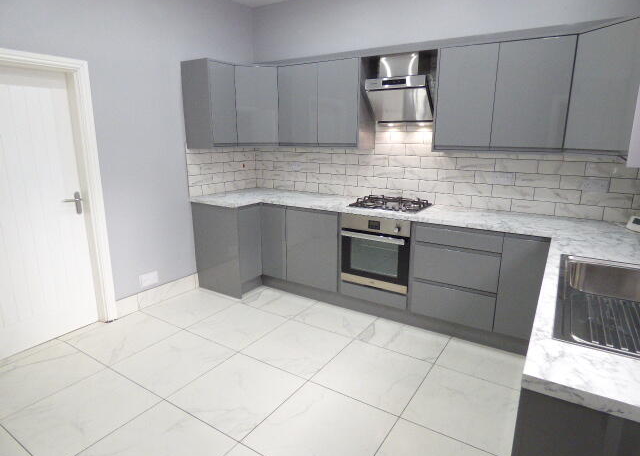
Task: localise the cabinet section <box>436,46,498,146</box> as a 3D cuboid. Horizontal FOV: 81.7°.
[{"bbox_3d":[1.129,-0.954,2.788,0.400,0.720,0.330,8,15,32],"label":"cabinet section"}]

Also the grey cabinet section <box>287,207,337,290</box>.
[{"bbox_3d":[0.079,0.137,3.545,0.552,0.725,0.581,9,15,31],"label":"grey cabinet section"}]

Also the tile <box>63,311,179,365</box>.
[{"bbox_3d":[-1.493,0.834,2.858,0.600,0.010,0.600,8,15,32],"label":"tile"}]

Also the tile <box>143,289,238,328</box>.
[{"bbox_3d":[-1.150,0.707,3.303,0.606,0.012,0.601,9,15,31],"label":"tile"}]

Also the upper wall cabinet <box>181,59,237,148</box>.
[{"bbox_3d":[-1.020,-1.129,3.457,0.335,0.745,0.320,8,15,32],"label":"upper wall cabinet"}]

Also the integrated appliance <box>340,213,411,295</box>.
[{"bbox_3d":[0.574,0.157,3.201,0.595,0.600,0.570,9,15,31],"label":"integrated appliance"}]

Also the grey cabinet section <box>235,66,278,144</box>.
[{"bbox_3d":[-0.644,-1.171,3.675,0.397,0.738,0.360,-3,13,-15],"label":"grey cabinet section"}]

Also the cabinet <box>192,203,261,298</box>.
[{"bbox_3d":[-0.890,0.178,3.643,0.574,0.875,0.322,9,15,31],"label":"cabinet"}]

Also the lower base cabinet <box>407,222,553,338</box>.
[{"bbox_3d":[1.217,0.311,2.852,0.876,0.730,0.581,9,15,31],"label":"lower base cabinet"}]

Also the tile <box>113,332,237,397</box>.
[{"bbox_3d":[-0.989,0.906,2.541,0.600,0.010,0.600,8,15,32],"label":"tile"}]

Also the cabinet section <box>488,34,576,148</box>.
[{"bbox_3d":[1.486,-0.910,2.586,0.442,0.703,0.335,9,15,31],"label":"cabinet section"}]

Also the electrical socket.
[{"bbox_3d":[-1.529,0.464,3.322,0.012,0.097,0.156,8,15,32],"label":"electrical socket"}]

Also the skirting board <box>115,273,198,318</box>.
[{"bbox_3d":[-1.474,0.615,3.445,0.014,0.155,0.835,8,15,32],"label":"skirting board"}]

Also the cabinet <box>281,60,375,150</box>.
[{"bbox_3d":[0.052,-1.125,3.461,0.852,0.708,0.335,9,15,31],"label":"cabinet"}]

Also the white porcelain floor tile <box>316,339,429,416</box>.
[{"bbox_3d":[0.344,0.938,2.398,0.600,0.010,0.600,8,15,32],"label":"white porcelain floor tile"}]

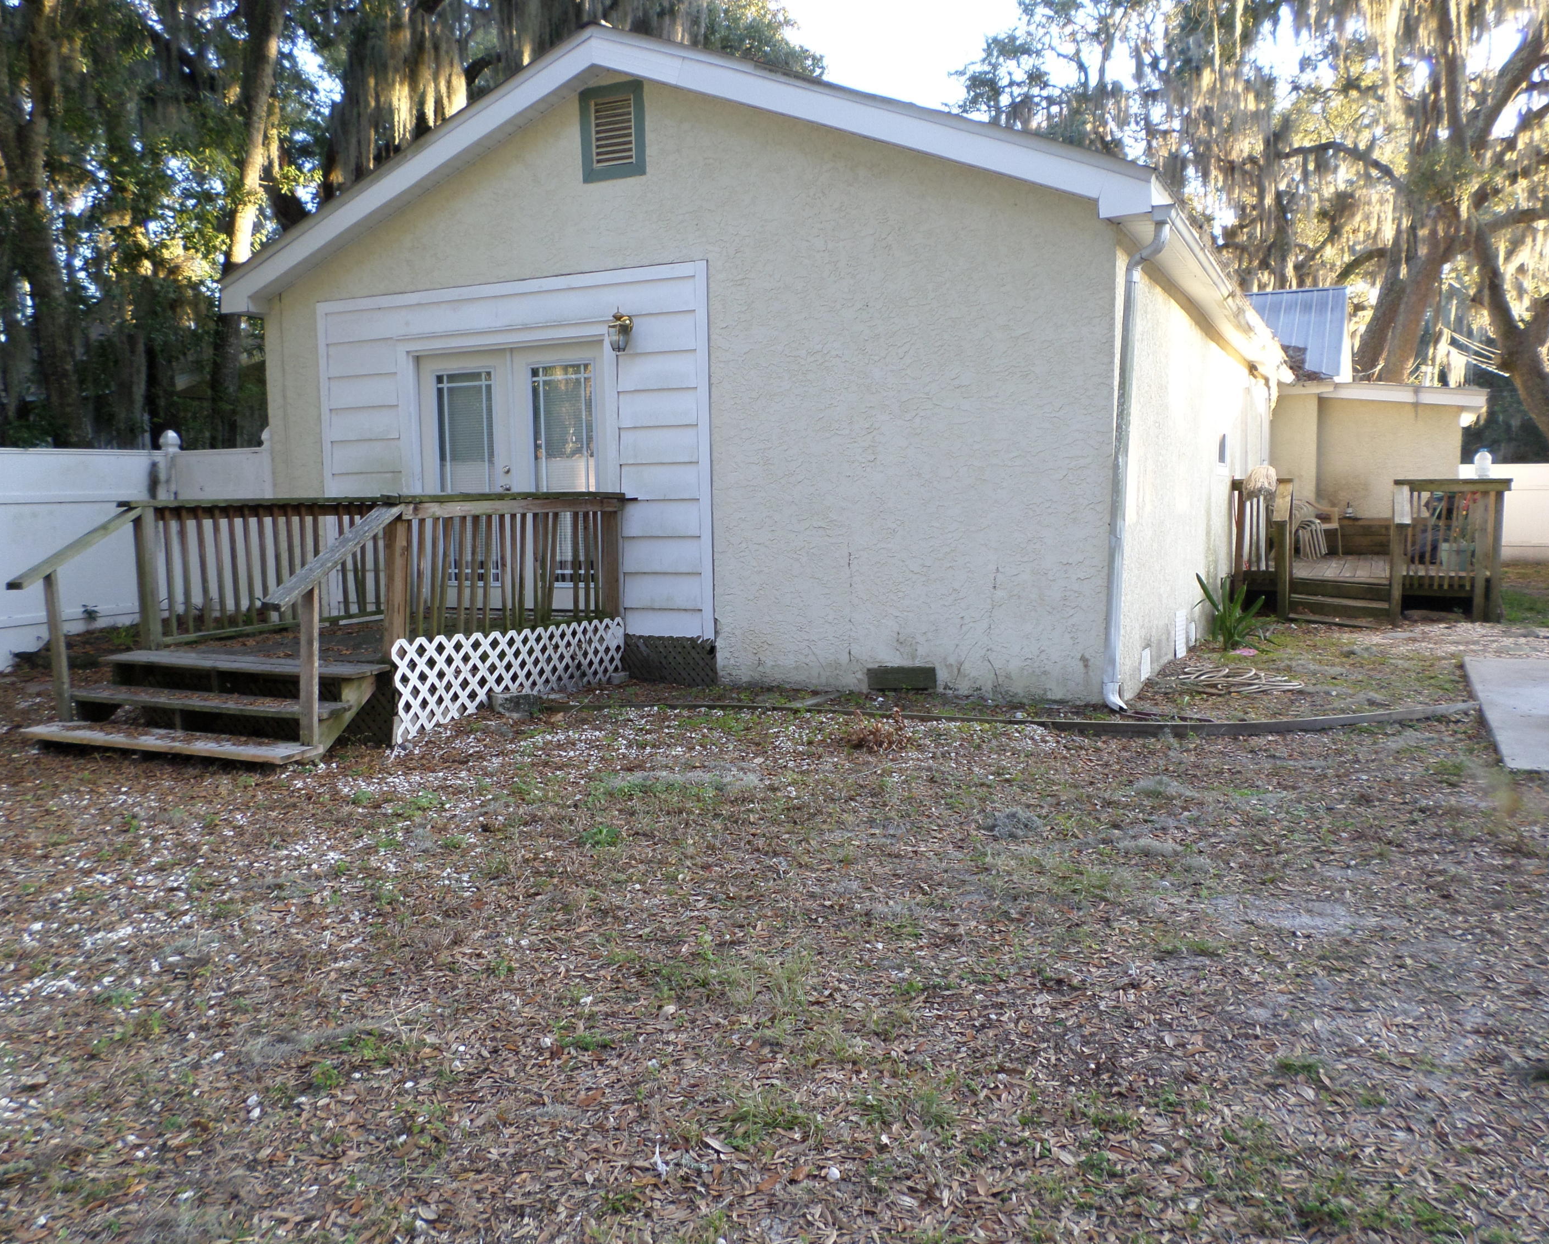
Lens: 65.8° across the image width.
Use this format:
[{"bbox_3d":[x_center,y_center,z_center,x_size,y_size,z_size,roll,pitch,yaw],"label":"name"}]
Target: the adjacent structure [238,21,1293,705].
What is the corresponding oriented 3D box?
[{"bbox_3d":[1.288,-2.418,13.727,7.900,4.690,11.350,2,7,26],"label":"adjacent structure"}]

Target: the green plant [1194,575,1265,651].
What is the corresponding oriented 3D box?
[{"bbox_3d":[4.201,-0.076,11.032,0.630,0.680,0.600,2,7,26],"label":"green plant"}]

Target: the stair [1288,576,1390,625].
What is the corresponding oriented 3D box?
[{"bbox_3d":[6.294,-0.225,13.395,1.070,0.460,0.700,2,7,26],"label":"stair"}]

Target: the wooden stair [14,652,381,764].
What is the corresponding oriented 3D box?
[{"bbox_3d":[-3.271,0.474,6.943,2.080,0.440,0.840,2,7,26],"label":"wooden stair"}]

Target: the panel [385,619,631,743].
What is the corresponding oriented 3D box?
[{"bbox_3d":[-1.655,0.305,7.925,0.050,0.550,2.380,2,7,26],"label":"panel"}]

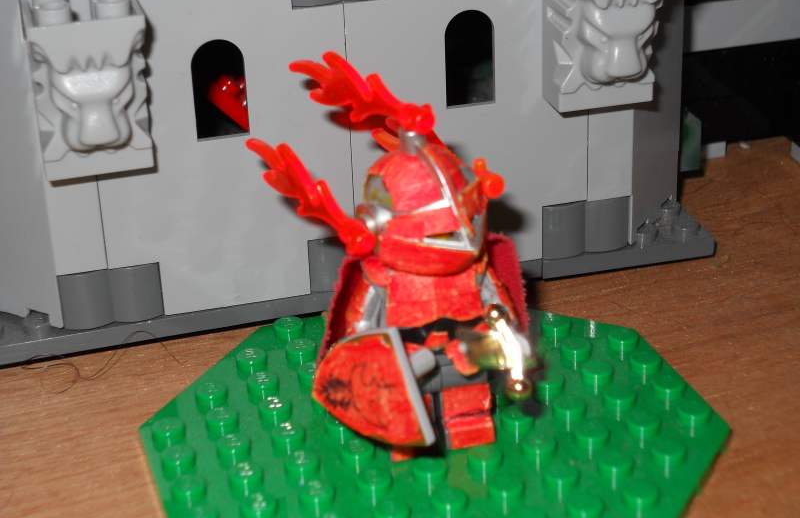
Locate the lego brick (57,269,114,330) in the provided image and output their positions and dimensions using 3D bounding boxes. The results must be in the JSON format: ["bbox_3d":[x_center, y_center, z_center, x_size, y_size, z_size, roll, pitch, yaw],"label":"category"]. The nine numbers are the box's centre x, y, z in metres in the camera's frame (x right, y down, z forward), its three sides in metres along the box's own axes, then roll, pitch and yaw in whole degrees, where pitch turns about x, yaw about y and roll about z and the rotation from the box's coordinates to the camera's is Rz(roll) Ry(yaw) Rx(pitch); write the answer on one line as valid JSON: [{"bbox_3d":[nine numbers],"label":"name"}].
[{"bbox_3d":[-0.050,0.005,0.262,0.008,0.010,0.008,-8,25,-13],"label":"lego brick"}]

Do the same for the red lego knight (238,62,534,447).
[{"bbox_3d":[0.002,0.002,0.221,0.037,0.056,0.029,-10,27,-15],"label":"red lego knight"}]

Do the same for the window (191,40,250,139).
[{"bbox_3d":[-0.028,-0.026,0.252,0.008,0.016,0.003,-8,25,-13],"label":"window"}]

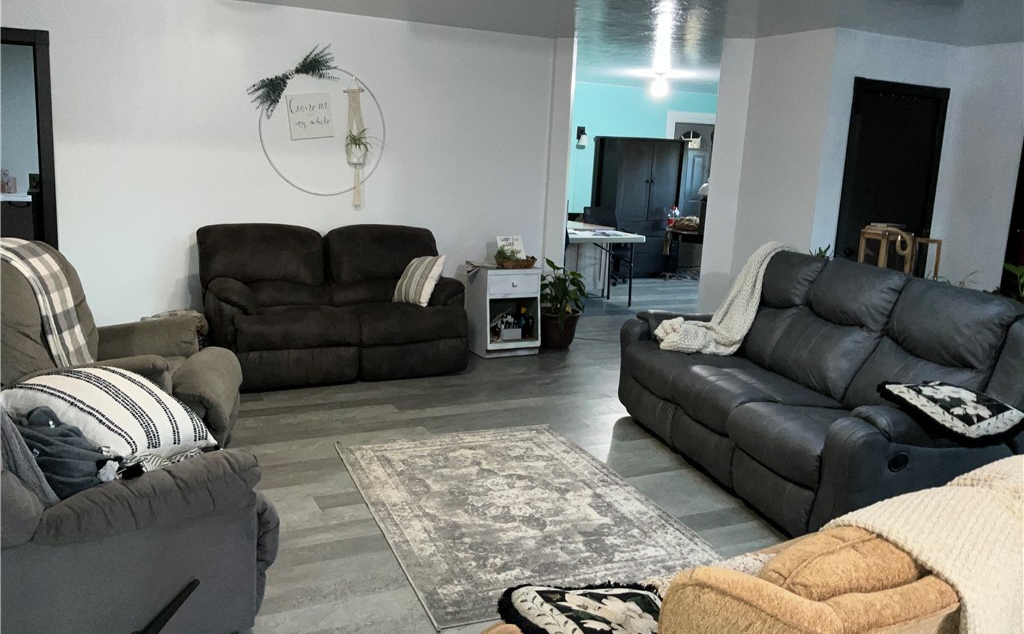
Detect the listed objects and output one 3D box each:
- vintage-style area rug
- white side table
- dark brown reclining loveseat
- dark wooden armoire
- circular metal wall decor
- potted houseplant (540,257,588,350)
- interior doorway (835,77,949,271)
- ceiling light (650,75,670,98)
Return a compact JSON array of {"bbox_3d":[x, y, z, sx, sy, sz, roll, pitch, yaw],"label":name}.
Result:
[{"bbox_3d":[-0.014,0.823,3.898,1.220,0.012,1.830,-2,12,-22],"label":"vintage-style area rug"},{"bbox_3d":[-0.077,-0.069,6.702,0.470,0.680,0.450,-3,12,-26],"label":"white side table"},{"bbox_3d":[-1.228,-0.130,5.939,1.650,0.980,0.940,-4,13,-30],"label":"dark brown reclining loveseat"},{"bbox_3d":[1.627,-1.442,11.315,1.050,1.770,0.660,-3,12,-26],"label":"dark wooden armoire"},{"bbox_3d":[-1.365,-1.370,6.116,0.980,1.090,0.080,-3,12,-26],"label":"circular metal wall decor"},{"bbox_3d":[0.359,-0.126,6.945,0.460,0.740,0.460,3,11,-1],"label":"potted houseplant"},{"bbox_3d":[2.684,-0.588,6.246,0.950,2.140,0.120,-3,12,-26],"label":"interior doorway"},{"bbox_3d":[1.611,-2.528,9.349,0.200,0.230,0.200,3,11,-1],"label":"ceiling light"}]

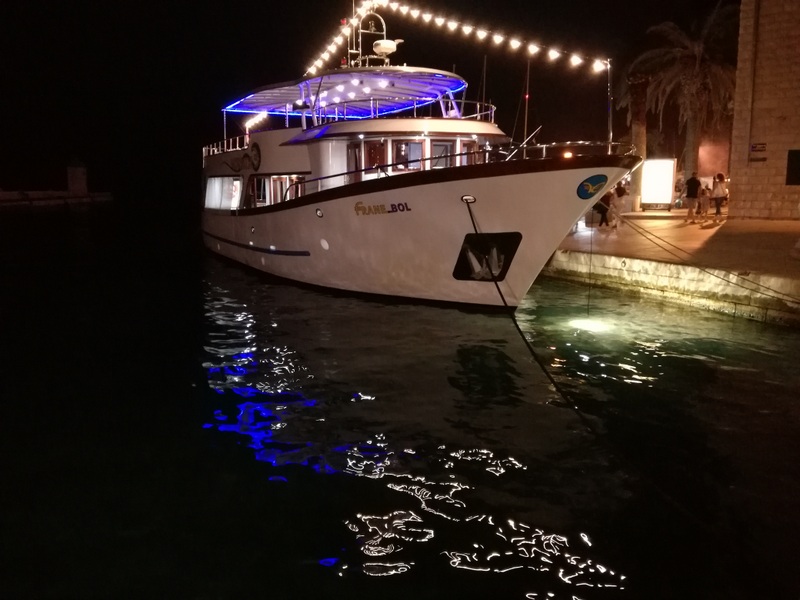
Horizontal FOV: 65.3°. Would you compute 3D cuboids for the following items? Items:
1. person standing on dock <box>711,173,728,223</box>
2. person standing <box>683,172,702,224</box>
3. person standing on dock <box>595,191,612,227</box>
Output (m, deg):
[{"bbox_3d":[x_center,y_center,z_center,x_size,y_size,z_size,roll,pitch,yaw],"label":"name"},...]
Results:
[{"bbox_3d":[11.051,-3.499,21.452,0.540,1.680,0.400,3,11,20],"label":"person standing on dock"},{"bbox_3d":[10.127,-3.511,21.447,0.600,1.740,0.420,3,11,20],"label":"person standing"},{"bbox_3d":[6.842,-3.161,20.775,0.520,1.420,0.420,-6,12,-30],"label":"person standing on dock"}]

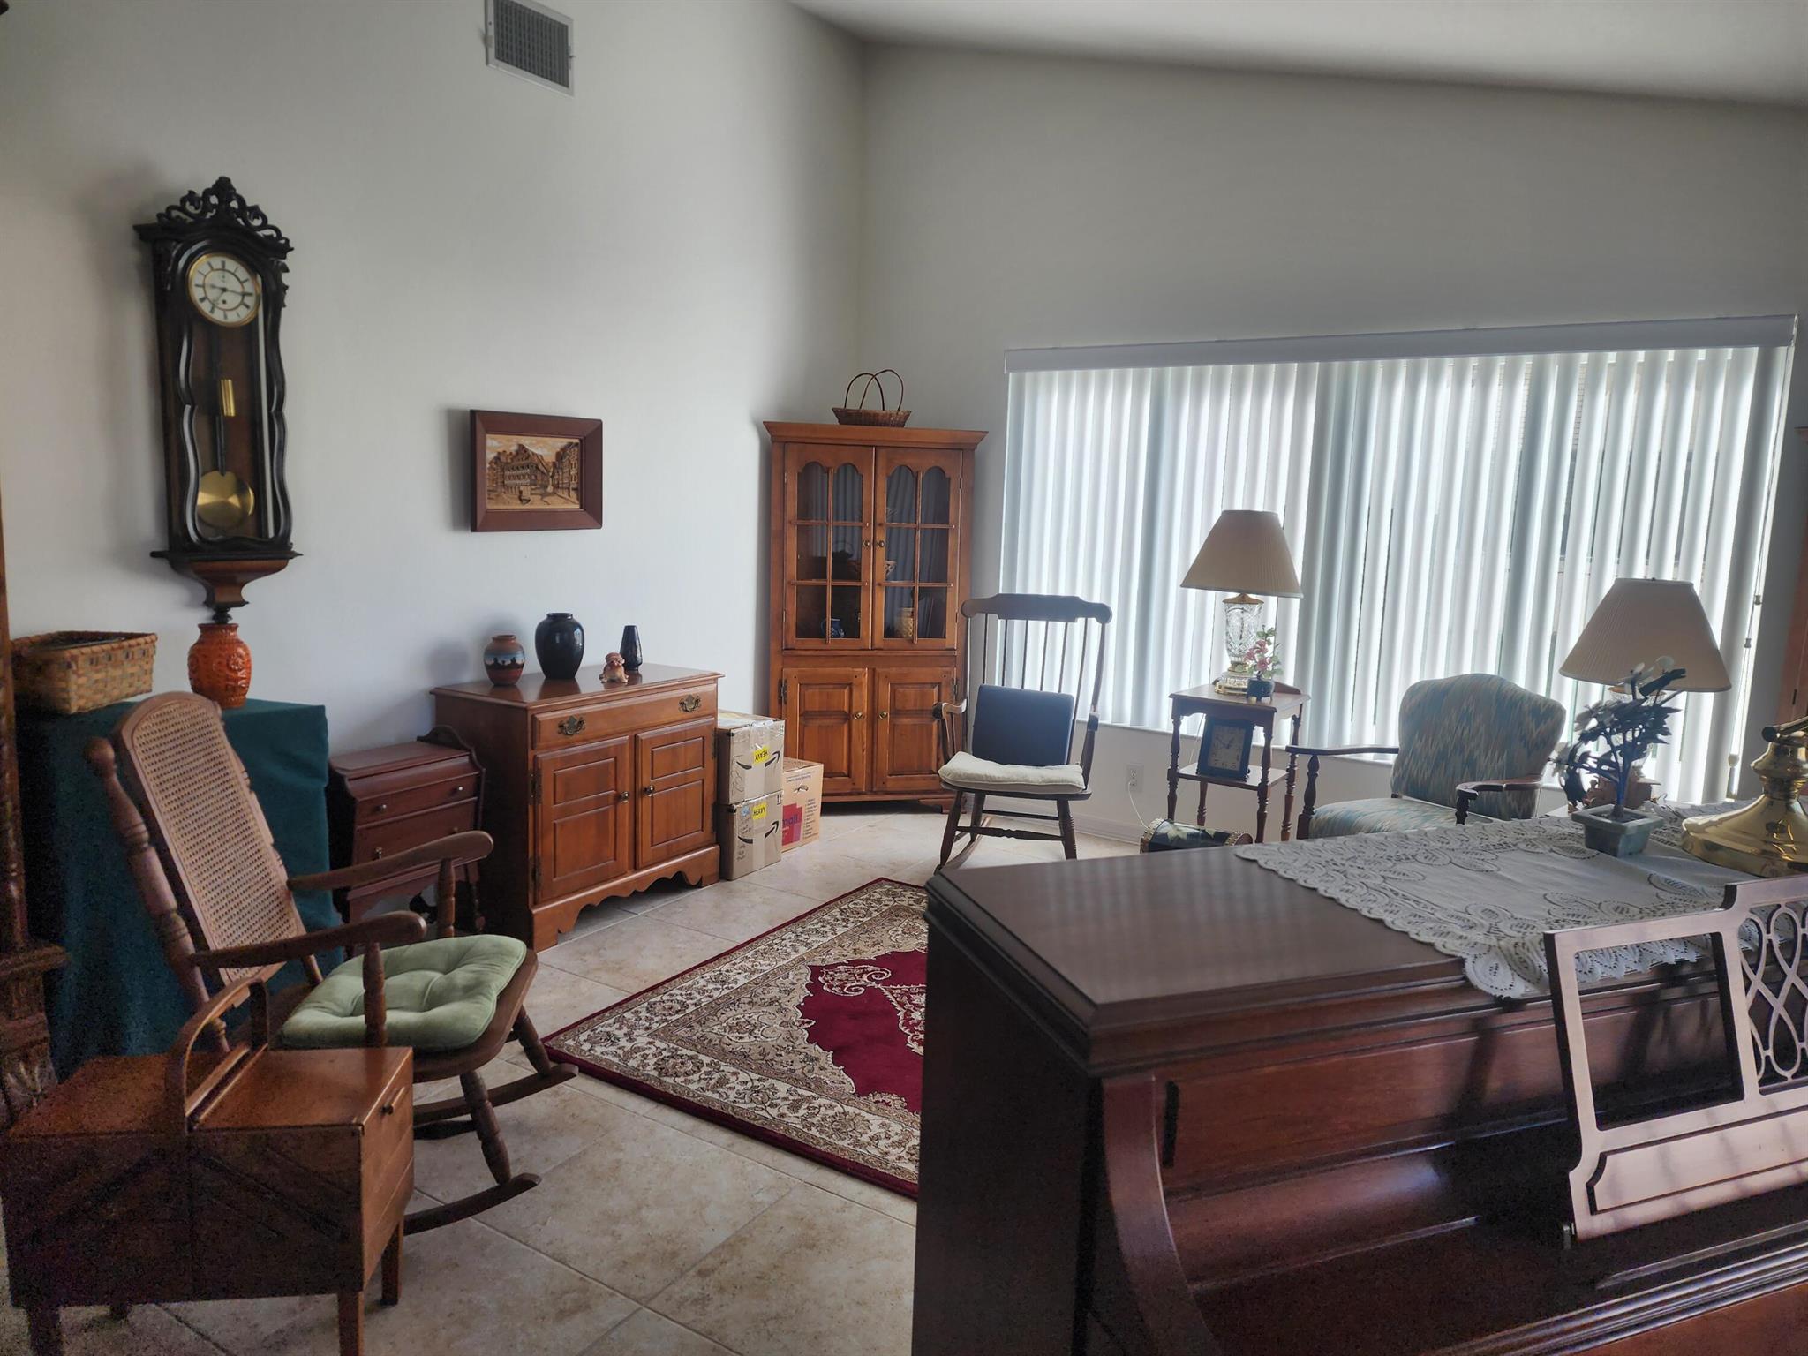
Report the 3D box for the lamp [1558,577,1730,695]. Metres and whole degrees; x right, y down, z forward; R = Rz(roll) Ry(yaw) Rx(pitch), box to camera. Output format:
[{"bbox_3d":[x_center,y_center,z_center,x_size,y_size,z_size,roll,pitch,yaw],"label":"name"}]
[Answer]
[{"bbox_3d":[2.175,0.046,3.544,0.432,0.664,0.432,7,10,32],"label":"lamp"}]

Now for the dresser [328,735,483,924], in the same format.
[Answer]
[{"bbox_3d":[-1.478,0.507,3.461,0.308,0.672,0.416,7,10,32],"label":"dresser"}]

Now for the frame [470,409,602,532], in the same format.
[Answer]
[{"bbox_3d":[-1.198,-0.673,3.966,0.030,0.372,0.526,7,10,31],"label":"frame"}]

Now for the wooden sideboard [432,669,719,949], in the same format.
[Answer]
[{"bbox_3d":[-1.052,0.389,4.041,0.416,0.778,0.880,7,10,31],"label":"wooden sideboard"}]

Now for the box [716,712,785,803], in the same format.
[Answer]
[{"bbox_3d":[-0.702,0.297,4.550,0.378,0.278,0.310,7,10,31],"label":"box"}]

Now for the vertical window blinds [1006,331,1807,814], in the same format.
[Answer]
[{"bbox_3d":[1.538,-0.477,4.399,2.641,1.506,0.100,7,10,31],"label":"vertical window blinds"}]

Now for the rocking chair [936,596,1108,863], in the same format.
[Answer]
[{"bbox_3d":[0.459,0.215,4.601,0.600,1.035,0.780,4,9,16],"label":"rocking chair"}]

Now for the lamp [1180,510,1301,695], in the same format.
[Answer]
[{"bbox_3d":[1.234,-0.276,4.410,0.432,0.664,0.432,7,10,32],"label":"lamp"}]

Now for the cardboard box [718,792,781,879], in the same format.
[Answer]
[{"bbox_3d":[-0.711,0.559,4.568,0.400,0.277,0.286,7,10,32],"label":"cardboard box"}]

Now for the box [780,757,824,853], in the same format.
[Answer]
[{"bbox_3d":[-0.590,0.501,4.857,0.405,0.312,0.301,7,10,32],"label":"box"}]

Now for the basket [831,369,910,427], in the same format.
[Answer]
[{"bbox_3d":[-0.147,-1.193,5.163,0.330,0.255,0.230,-1,9,-14],"label":"basket"}]

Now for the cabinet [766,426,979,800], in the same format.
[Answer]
[{"bbox_3d":[-0.188,-0.252,5.363,0.950,1.670,0.480,-1,9,-14],"label":"cabinet"}]

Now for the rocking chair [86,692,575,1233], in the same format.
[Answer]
[{"bbox_3d":[-1.111,0.522,2.421,0.790,1.000,0.580,1,9,-6],"label":"rocking chair"}]

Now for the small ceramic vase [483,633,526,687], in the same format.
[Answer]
[{"bbox_3d":[-1.267,-0.060,3.817,0.132,0.168,0.132,7,10,31],"label":"small ceramic vase"}]

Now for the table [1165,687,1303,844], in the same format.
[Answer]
[{"bbox_3d":[1.204,0.409,4.367,0.385,0.761,0.380,8,11,36],"label":"table"}]

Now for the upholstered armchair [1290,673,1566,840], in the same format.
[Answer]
[{"bbox_3d":[1.606,0.444,3.704,0.670,0.895,0.630,-3,10,-28],"label":"upholstered armchair"}]

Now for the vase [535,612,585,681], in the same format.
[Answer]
[{"bbox_3d":[-1.150,-0.111,4.051,0.163,0.230,0.163,2,9,0],"label":"vase"}]

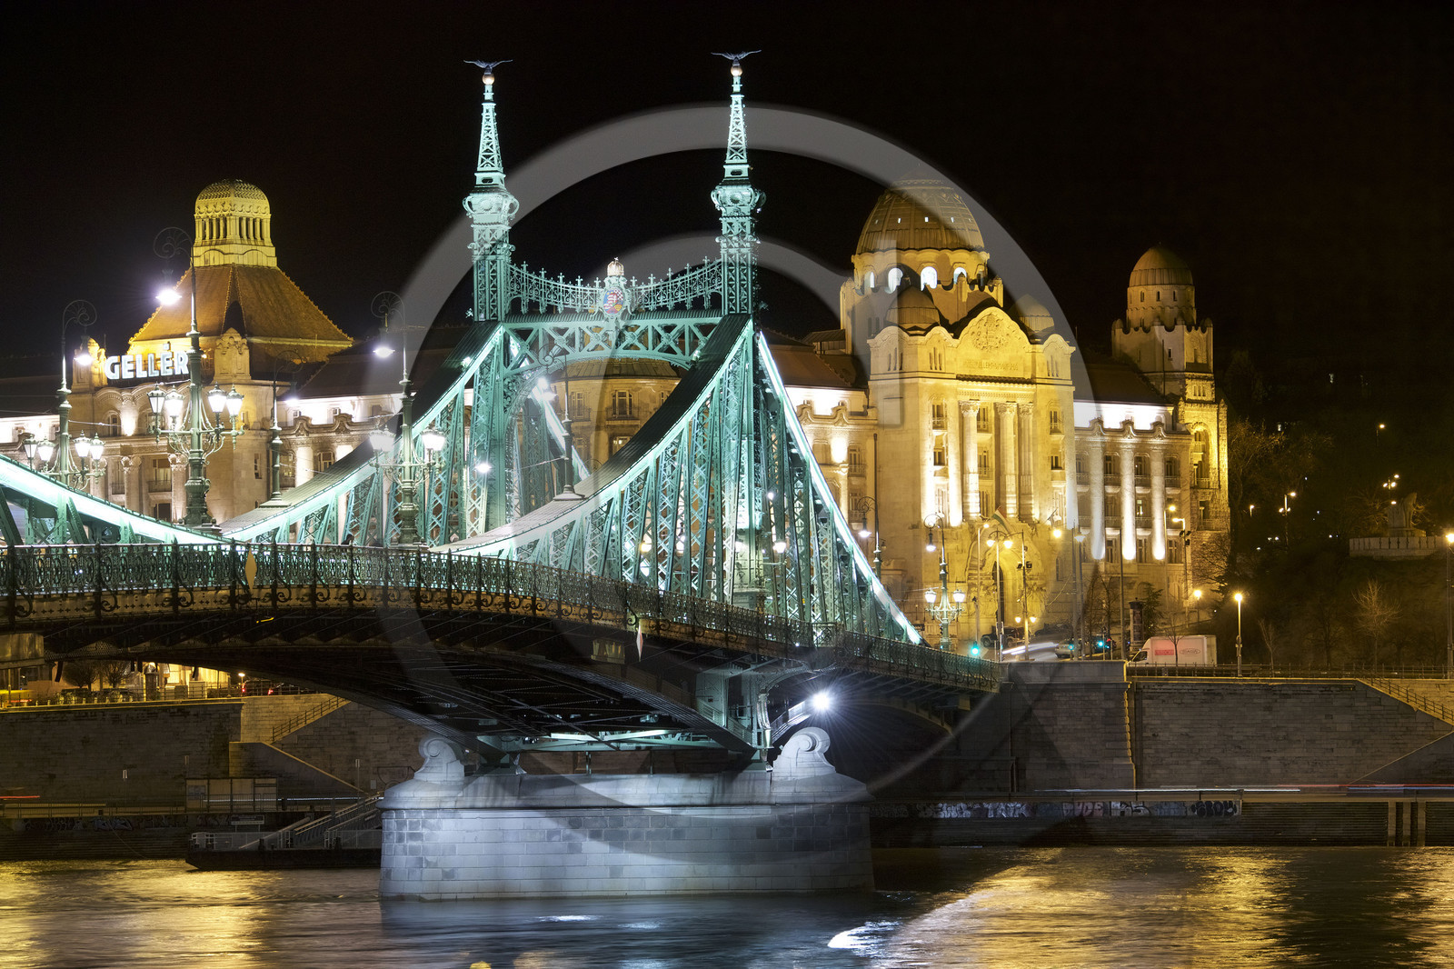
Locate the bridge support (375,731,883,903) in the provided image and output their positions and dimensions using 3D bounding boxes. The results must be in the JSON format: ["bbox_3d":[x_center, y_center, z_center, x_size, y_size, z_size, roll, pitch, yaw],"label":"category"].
[{"bbox_3d":[-4.991,16.518,255.036,24.600,8.192,8.000,-1,-2,10],"label":"bridge support"}]

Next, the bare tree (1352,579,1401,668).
[{"bbox_3d":[43.774,9.522,340.000,3.250,6.200,3.200,-1,-2,10],"label":"bare tree"}]

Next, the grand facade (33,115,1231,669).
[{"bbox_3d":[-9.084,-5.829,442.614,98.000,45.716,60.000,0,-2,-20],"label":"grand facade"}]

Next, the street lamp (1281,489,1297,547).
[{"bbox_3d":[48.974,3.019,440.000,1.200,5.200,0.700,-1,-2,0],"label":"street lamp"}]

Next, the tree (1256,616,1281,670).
[{"bbox_3d":[36.397,10.829,339.000,1.750,3.900,1.700,-1,-2,10],"label":"tree"}]

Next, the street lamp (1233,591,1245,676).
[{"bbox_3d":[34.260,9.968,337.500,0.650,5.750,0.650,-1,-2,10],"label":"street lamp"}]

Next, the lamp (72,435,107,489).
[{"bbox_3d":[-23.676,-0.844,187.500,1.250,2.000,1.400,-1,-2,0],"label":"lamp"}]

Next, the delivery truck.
[{"bbox_3d":[31.411,12.197,356.000,6.300,3.100,2.150,-2,-2,24],"label":"delivery truck"}]

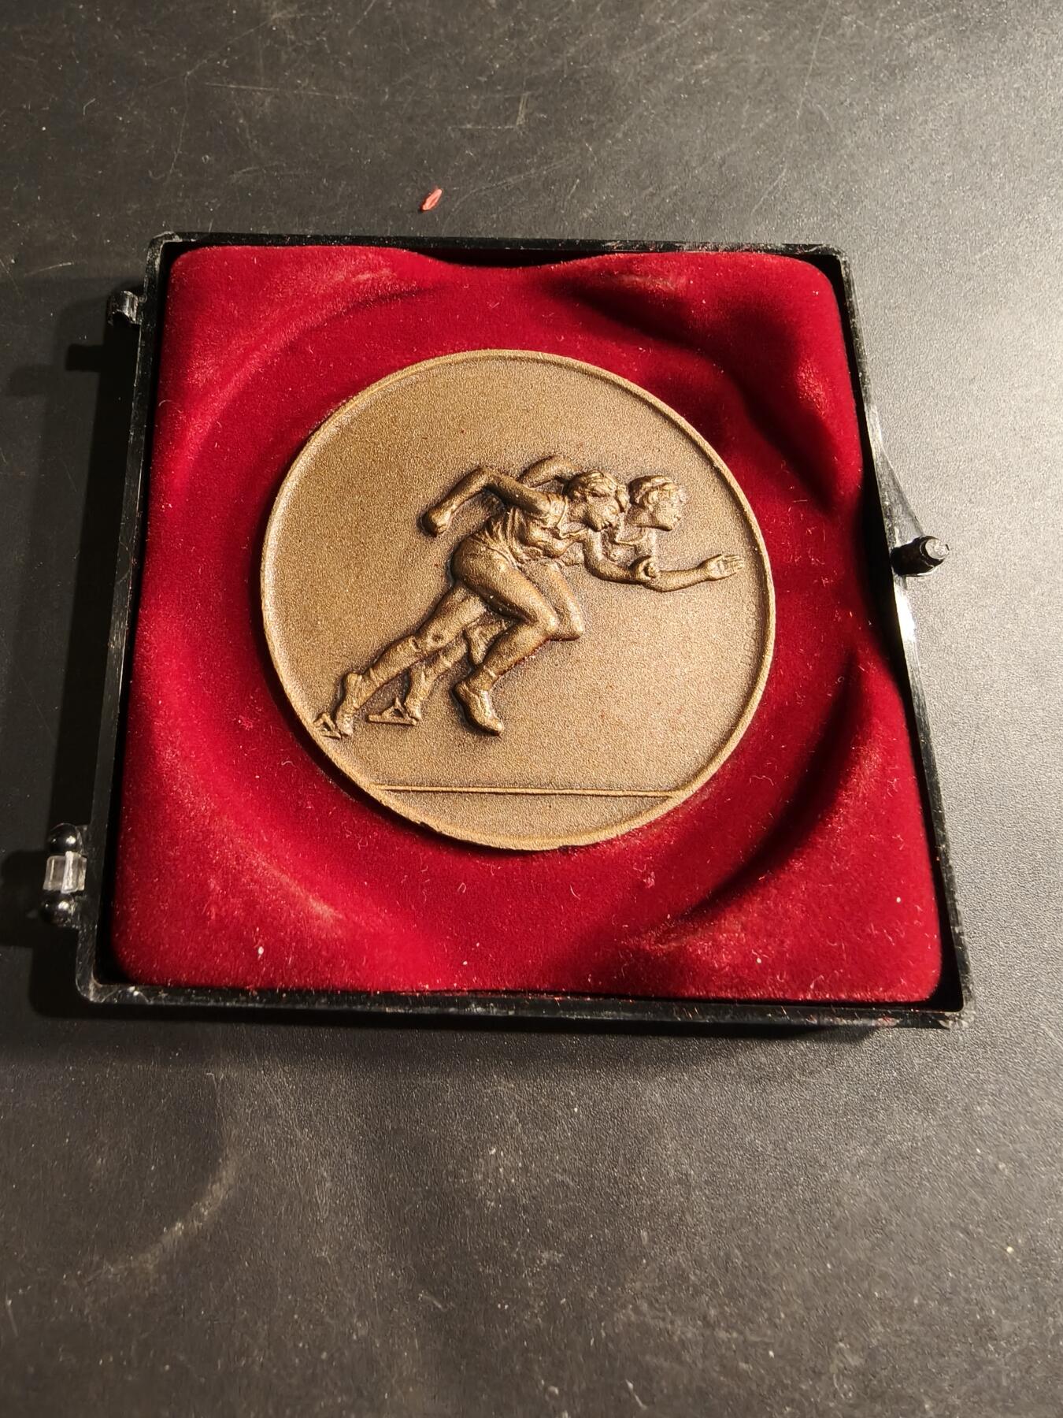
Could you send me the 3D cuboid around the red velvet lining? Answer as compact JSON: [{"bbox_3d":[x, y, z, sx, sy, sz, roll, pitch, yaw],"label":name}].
[{"bbox_3d":[-0.001,-0.013,0.113,0.086,0.010,0.088,1,73,-2],"label":"red velvet lining"}]

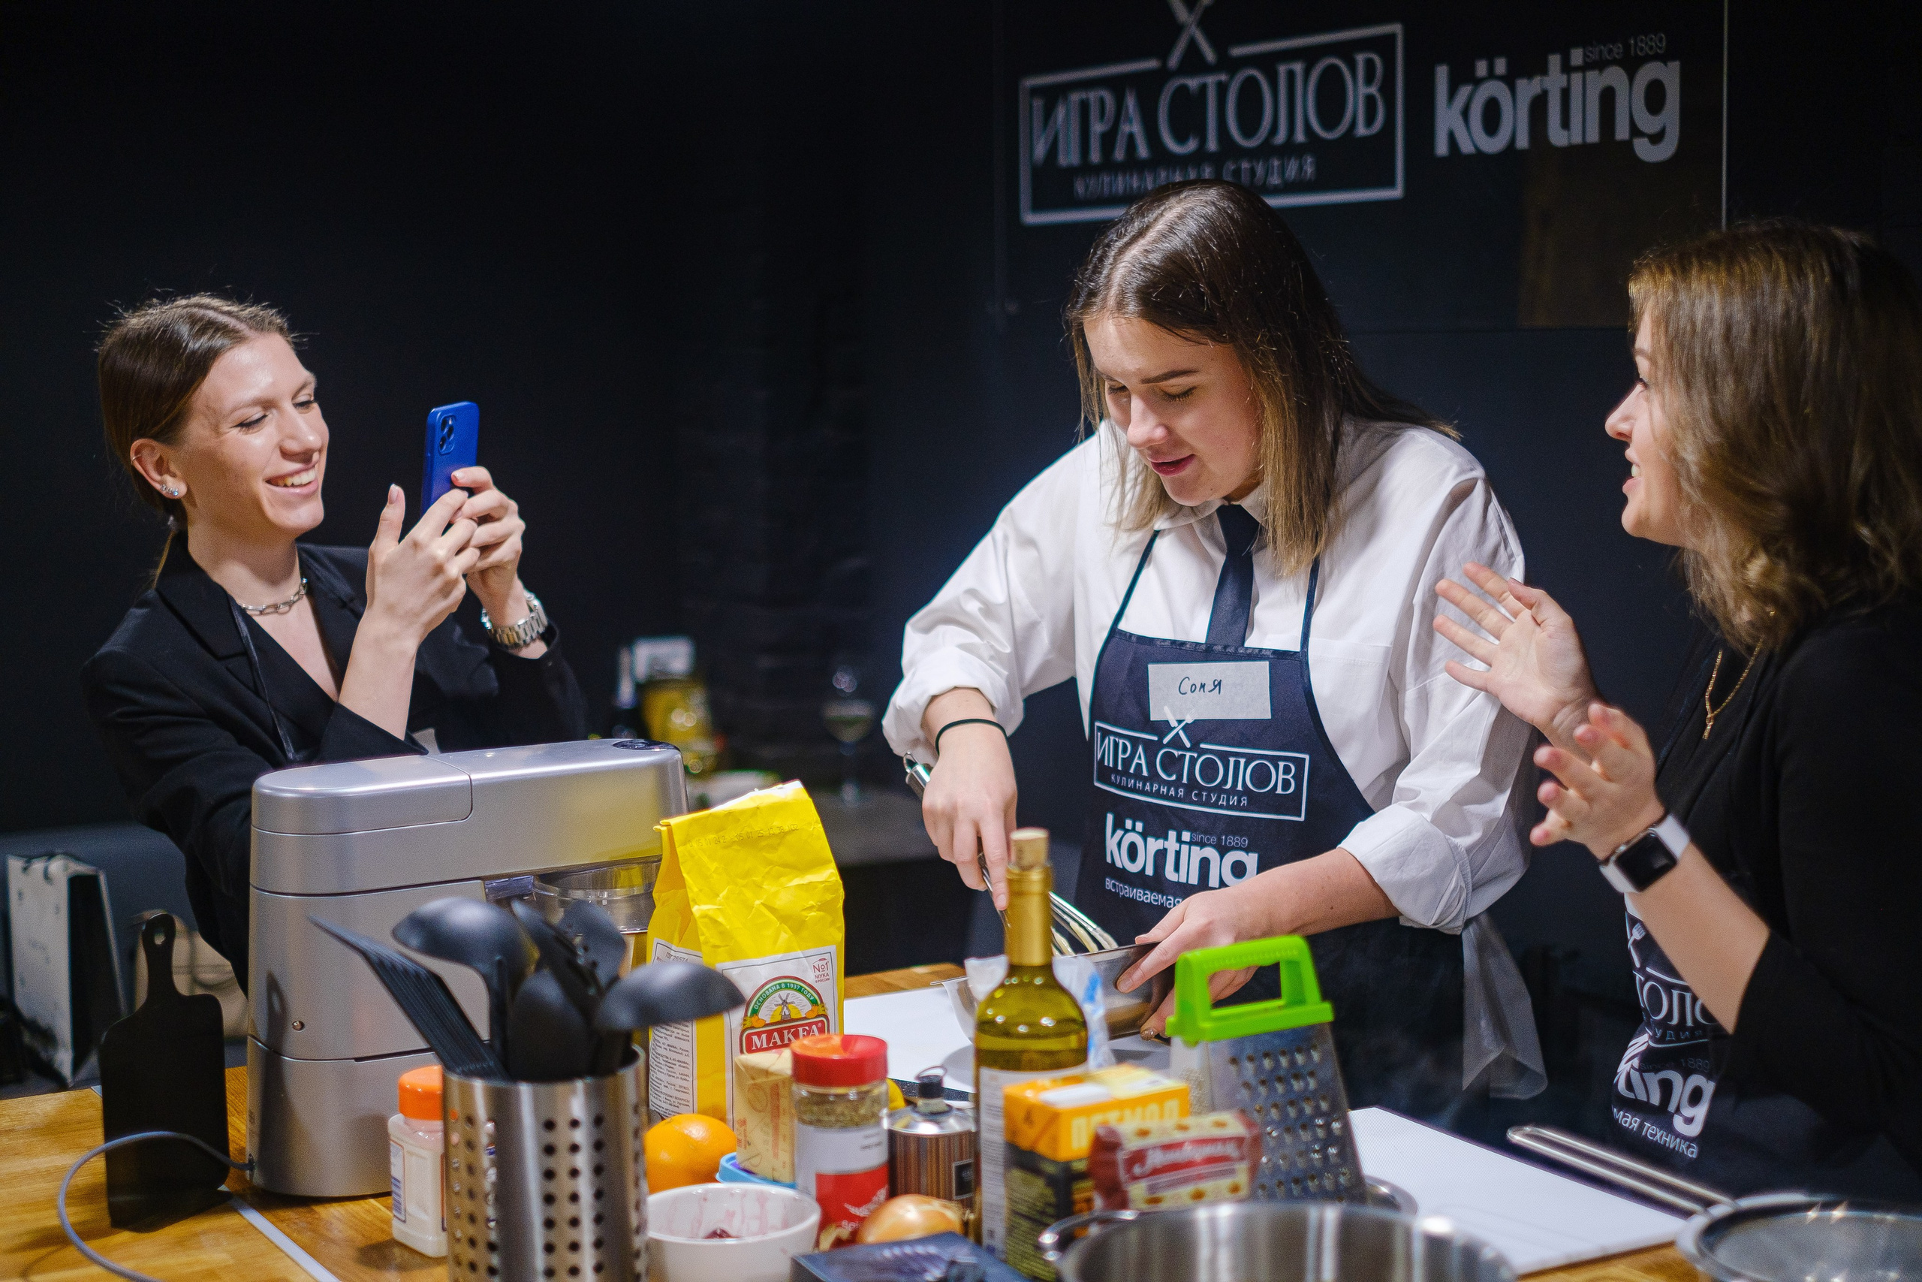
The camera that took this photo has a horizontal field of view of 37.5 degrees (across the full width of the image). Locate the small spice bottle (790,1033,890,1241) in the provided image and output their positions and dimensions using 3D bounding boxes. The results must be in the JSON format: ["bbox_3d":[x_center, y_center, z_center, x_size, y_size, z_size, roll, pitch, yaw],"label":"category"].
[{"bbox_3d":[-0.081,0.352,1.935,0.065,0.142,0.065,-1,6,0],"label":"small spice bottle"}]

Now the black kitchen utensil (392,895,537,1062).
[{"bbox_3d":[-0.309,0.297,1.793,0.088,0.290,0.100,-6,5,-33],"label":"black kitchen utensil"}]

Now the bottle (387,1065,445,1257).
[{"bbox_3d":[-0.373,0.365,2.019,0.058,0.122,0.066,-5,8,-33],"label":"bottle"}]

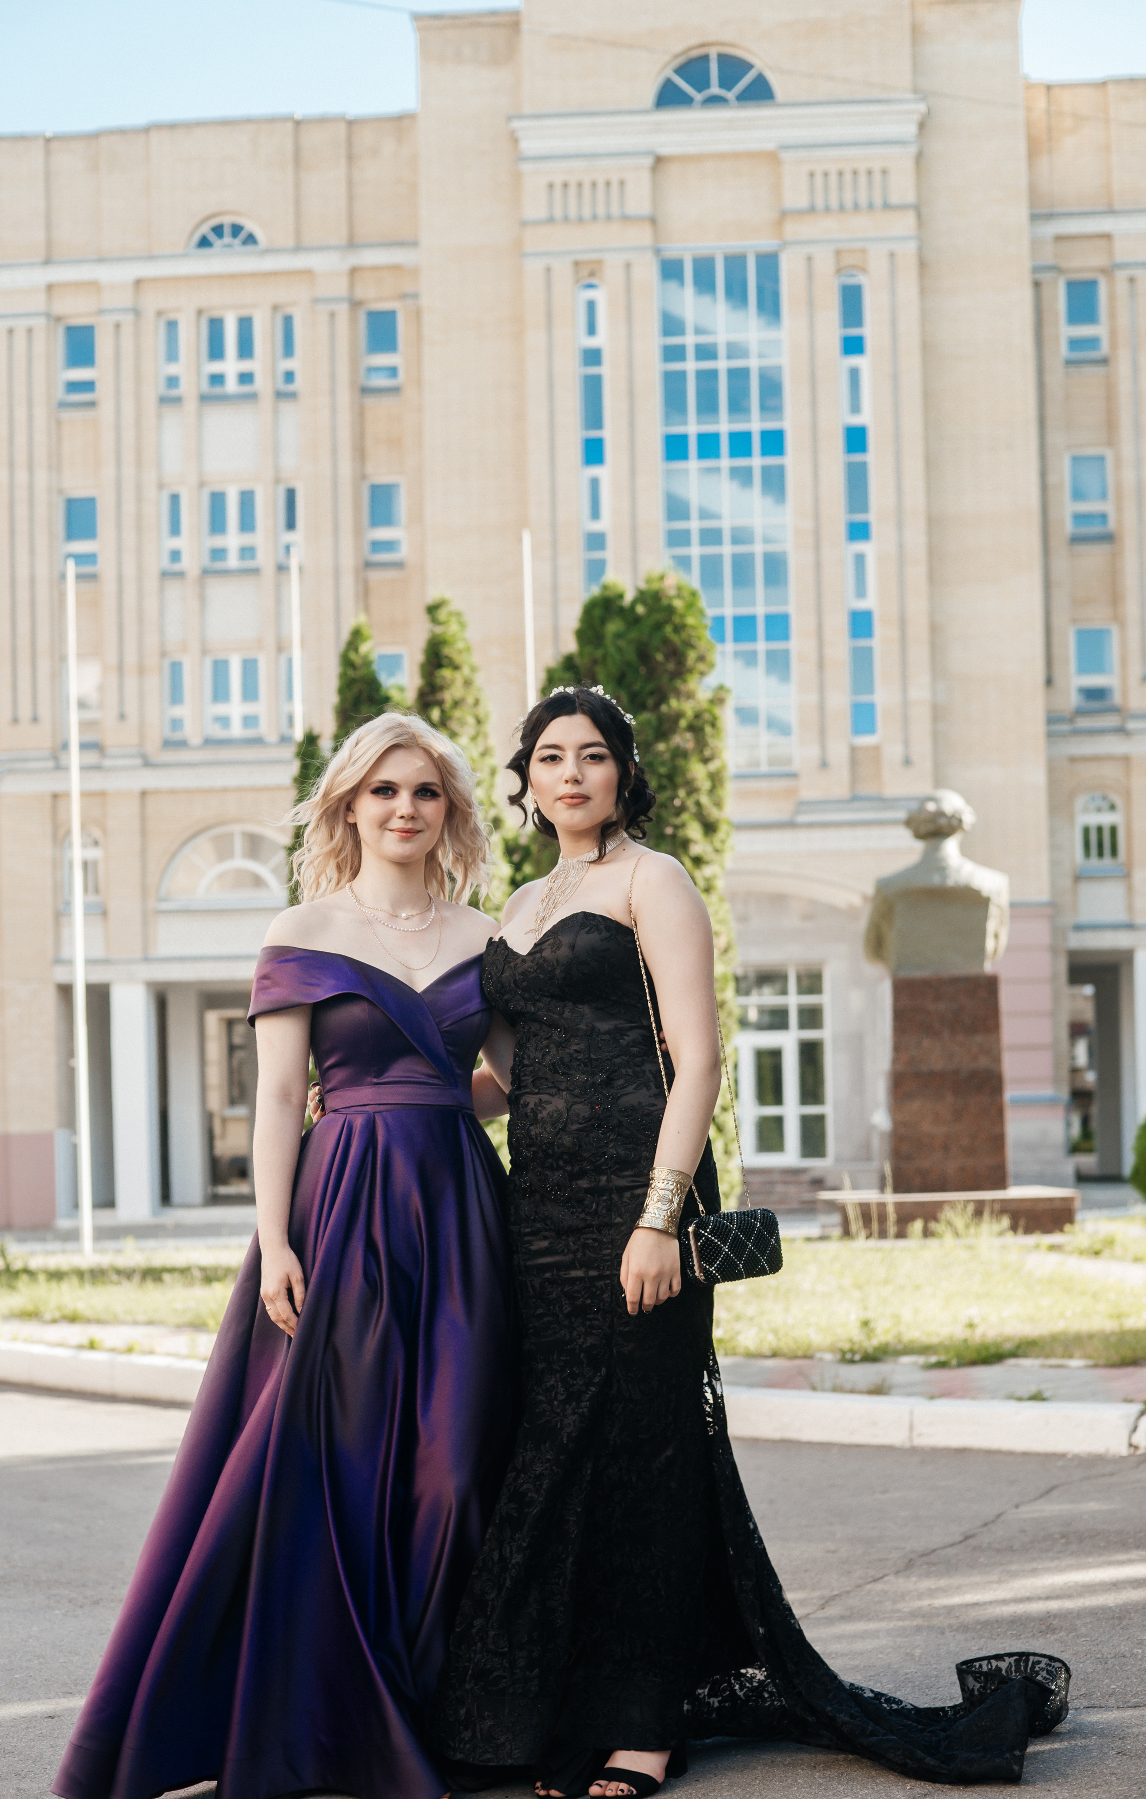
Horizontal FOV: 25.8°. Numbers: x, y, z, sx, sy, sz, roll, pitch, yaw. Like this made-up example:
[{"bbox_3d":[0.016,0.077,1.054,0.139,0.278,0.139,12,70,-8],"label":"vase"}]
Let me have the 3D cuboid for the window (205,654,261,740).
[{"bbox_3d":[-6.416,-3.824,47.207,1.040,1.530,0.150,-1,-2,4],"label":"window"}]

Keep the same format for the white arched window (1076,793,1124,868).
[{"bbox_3d":[9.720,-1.283,46.059,0.860,1.390,0.150,-1,-2,4],"label":"white arched window"}]

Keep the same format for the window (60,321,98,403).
[{"bbox_3d":[-9.485,-10.292,47.949,0.753,1.490,0.150,-1,-2,4],"label":"window"}]

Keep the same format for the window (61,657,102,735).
[{"bbox_3d":[-9.385,-3.879,47.784,0.792,1.507,0.150,-1,-2,4],"label":"window"}]

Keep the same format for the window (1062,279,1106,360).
[{"bbox_3d":[9.494,-10.783,46.412,0.760,1.560,0.150,-1,-2,4],"label":"window"}]

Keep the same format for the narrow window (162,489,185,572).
[{"bbox_3d":[-7.589,-7.013,47.397,0.430,1.500,0.150,-1,-2,4],"label":"narrow window"}]

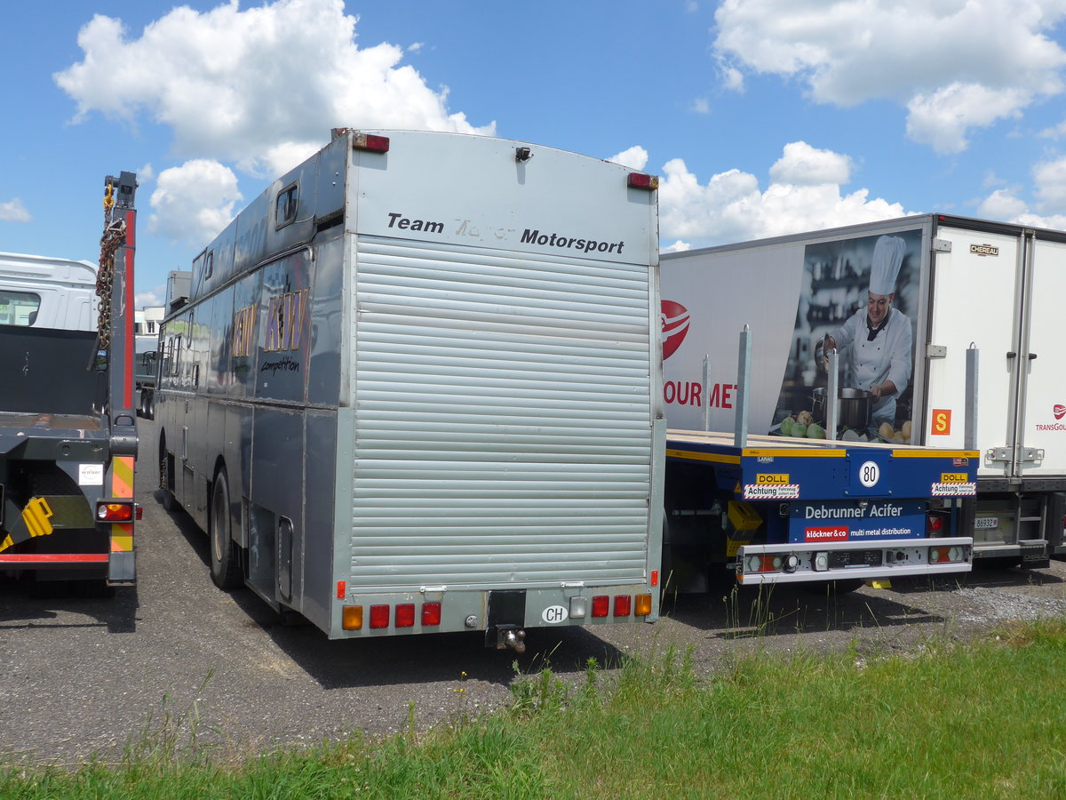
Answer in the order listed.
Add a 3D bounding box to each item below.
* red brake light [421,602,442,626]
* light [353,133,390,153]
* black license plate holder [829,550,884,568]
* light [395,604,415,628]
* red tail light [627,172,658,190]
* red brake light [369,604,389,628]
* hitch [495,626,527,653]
[{"bbox_3d":[-0.626,1.320,6.460,0.112,0.141,0.045,3,0,-24],"label":"red brake light"},{"bbox_3d":[-0.968,-1.535,6.277,0.205,0.086,0.065,2,0,-25],"label":"light"},{"bbox_3d":[2.611,1.286,8.463,0.520,0.120,0.035,2,0,-25],"label":"black license plate holder"},{"bbox_3d":[-0.780,1.317,6.390,0.112,0.141,0.045,3,0,-24],"label":"light"},{"bbox_3d":[0.755,-1.501,7.236,0.215,0.086,0.075,3,-5,-24],"label":"red tail light"},{"bbox_3d":[-0.928,1.313,6.347,0.107,0.128,0.045,2,0,-25],"label":"red brake light"},{"bbox_3d":[-0.127,1.499,6.557,0.155,0.150,0.220,3,0,-24],"label":"hitch"}]

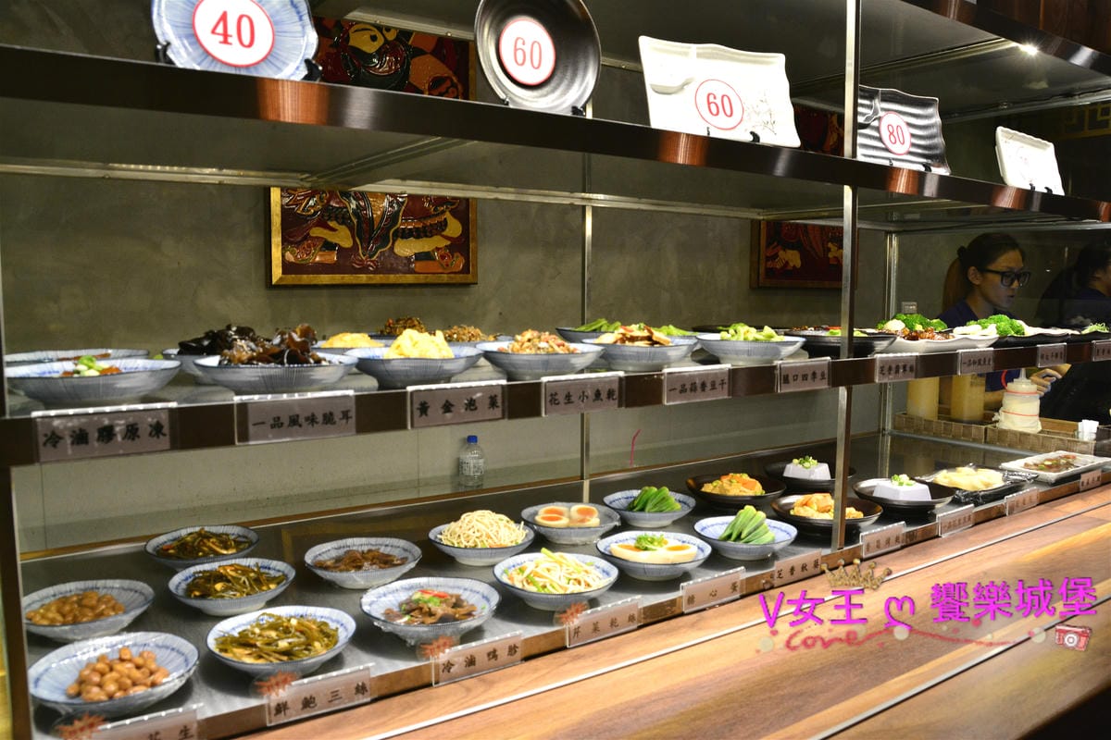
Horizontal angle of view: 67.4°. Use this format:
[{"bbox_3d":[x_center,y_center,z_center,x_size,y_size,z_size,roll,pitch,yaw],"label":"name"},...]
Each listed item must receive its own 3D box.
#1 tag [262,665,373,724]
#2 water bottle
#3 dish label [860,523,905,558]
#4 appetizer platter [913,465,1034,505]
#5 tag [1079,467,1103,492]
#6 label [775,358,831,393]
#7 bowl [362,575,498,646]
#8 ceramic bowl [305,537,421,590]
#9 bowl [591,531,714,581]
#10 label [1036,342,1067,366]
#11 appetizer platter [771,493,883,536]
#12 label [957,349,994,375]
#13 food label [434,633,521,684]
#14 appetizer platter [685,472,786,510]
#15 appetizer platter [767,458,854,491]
[{"bbox_3d":[-0.237,0.331,0.851,0.117,0.038,0.010,-4,7,-34],"label":"tag"},{"bbox_3d":[-0.226,0.247,2.250,0.066,0.140,0.066,0,6,0],"label":"water bottle"},{"bbox_3d":[0.544,0.282,1.390,0.119,0.042,0.008,-4,7,-33],"label":"dish label"},{"bbox_3d":[0.778,0.210,1.541,0.235,0.044,0.125,-4,7,-33],"label":"appetizer platter"},{"bbox_3d":[1.066,0.222,1.657,0.093,0.036,0.010,-4,7,-33],"label":"tag"},{"bbox_3d":[0.364,0.008,1.225,0.119,0.042,0.008,-4,7,-33],"label":"label"},{"bbox_3d":[-0.149,0.293,1.000,0.163,0.044,0.163,0,6,0],"label":"bowl"},{"bbox_3d":[-0.271,0.278,1.179,0.163,0.038,0.163,0,6,0],"label":"ceramic bowl"},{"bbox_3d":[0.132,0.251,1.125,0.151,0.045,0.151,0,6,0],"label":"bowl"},{"bbox_3d":[0.901,-0.027,1.512,0.106,0.038,0.010,-4,7,-33],"label":"label"},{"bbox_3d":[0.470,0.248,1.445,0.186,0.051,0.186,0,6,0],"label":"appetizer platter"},{"bbox_3d":[0.764,-0.016,1.519,0.119,0.042,0.008,-4,7,-33],"label":"label"},{"bbox_3d":[-0.087,0.330,0.952,0.118,0.038,0.010,-4,7,-34],"label":"food label"},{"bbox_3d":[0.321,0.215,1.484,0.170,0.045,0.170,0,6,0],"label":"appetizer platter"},{"bbox_3d":[0.517,0.211,1.693,0.181,0.079,0.181,-4,7,-34],"label":"appetizer platter"}]

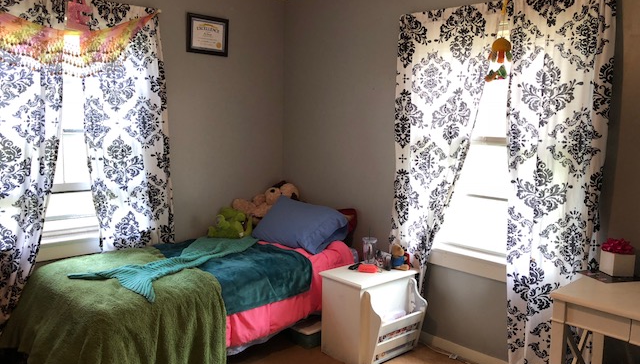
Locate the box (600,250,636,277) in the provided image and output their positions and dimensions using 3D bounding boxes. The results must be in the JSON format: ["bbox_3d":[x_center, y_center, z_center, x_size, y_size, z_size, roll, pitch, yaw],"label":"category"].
[{"bbox_3d":[1.423,0.387,2.475,0.103,0.106,0.102,0,8,-4],"label":"box"}]

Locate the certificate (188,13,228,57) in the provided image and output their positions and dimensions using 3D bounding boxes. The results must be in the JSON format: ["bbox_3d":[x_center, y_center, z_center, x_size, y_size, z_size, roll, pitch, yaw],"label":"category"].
[{"bbox_3d":[-0.792,-1.050,3.710,0.345,0.267,0.020,-6,11,-45],"label":"certificate"}]

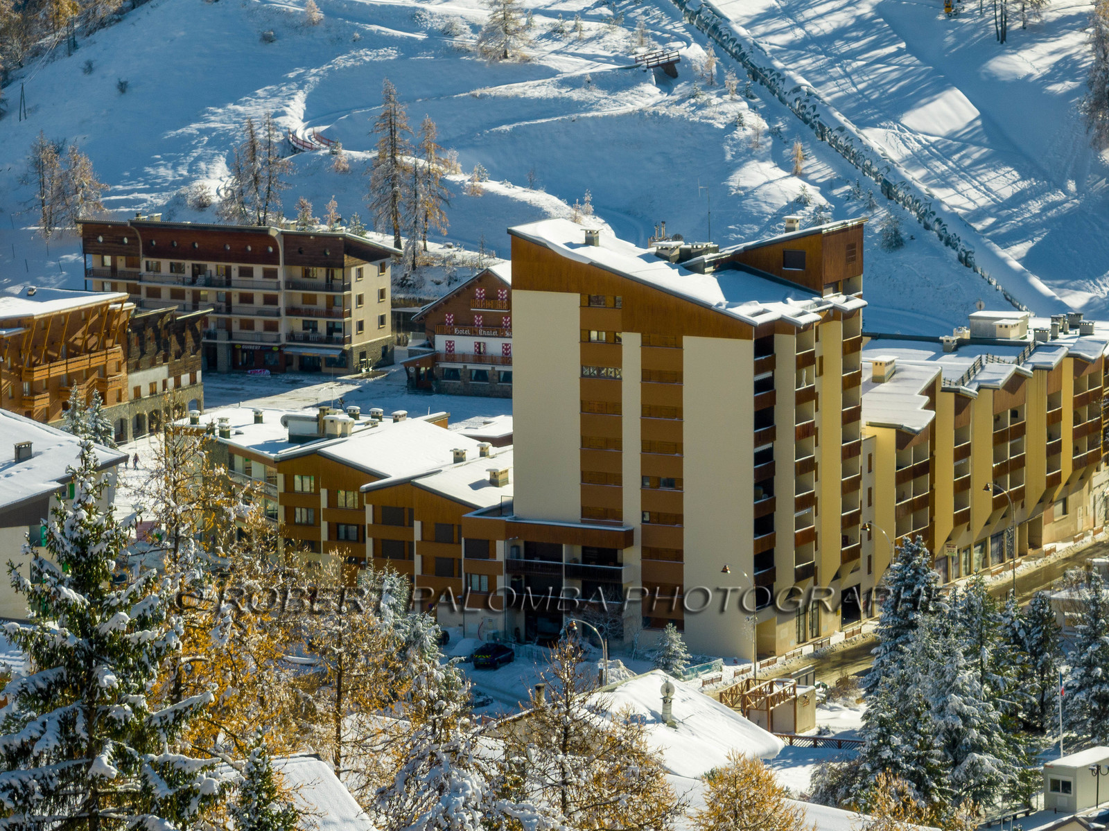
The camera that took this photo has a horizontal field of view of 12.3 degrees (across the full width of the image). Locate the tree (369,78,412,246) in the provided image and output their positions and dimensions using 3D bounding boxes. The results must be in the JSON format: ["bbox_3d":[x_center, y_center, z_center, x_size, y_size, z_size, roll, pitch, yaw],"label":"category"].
[{"bbox_3d":[-17.896,-27.387,562.000,4.800,18.700,4.800,0,8,0],"label":"tree"}]

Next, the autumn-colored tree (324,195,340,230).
[{"bbox_3d":[-24.930,-22.629,576.690,1.900,4.189,1.900,0,8,0],"label":"autumn-colored tree"}]

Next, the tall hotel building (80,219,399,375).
[{"bbox_3d":[-33.517,-13.229,546.635,32.500,15.000,12.300,4,9,25],"label":"tall hotel building"}]

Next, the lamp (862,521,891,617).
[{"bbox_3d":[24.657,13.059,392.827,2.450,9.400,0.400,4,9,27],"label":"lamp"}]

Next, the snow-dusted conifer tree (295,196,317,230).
[{"bbox_3d":[-27.489,-22.269,570.000,2.500,4.000,2.500,0,8,0],"label":"snow-dusted conifer tree"}]

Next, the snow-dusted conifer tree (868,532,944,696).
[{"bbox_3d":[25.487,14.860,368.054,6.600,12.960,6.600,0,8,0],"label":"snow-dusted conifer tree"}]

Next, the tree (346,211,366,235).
[{"bbox_3d":[-22.124,-21.336,575.777,2.200,3.016,2.200,0,8,0],"label":"tree"}]

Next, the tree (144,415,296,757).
[{"bbox_3d":[-19.878,10.665,301.485,8.800,20.750,8.800,0,8,0],"label":"tree"}]

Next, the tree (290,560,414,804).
[{"bbox_3d":[-12.913,16.504,318.872,7.600,15.450,7.600,0,8,0],"label":"tree"}]

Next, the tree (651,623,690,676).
[{"bbox_3d":[8.569,17.299,382.000,2.800,3.800,2.800,0,8,0],"label":"tree"}]

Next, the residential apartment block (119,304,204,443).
[{"bbox_3d":[-42.251,-4.714,502.212,12.000,12.400,15.500,4,9,26],"label":"residential apartment block"}]

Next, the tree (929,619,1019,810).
[{"bbox_3d":[26.216,18.559,322.000,5.500,11.600,5.500,0,8,0],"label":"tree"}]

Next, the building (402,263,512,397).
[{"bbox_3d":[-3.803,-9.059,514.322,17.200,13.000,14.000,3,9,25],"label":"building"}]

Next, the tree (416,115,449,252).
[{"bbox_3d":[-13.316,-25.309,562.000,3.700,14.800,3.700,0,8,0],"label":"tree"}]

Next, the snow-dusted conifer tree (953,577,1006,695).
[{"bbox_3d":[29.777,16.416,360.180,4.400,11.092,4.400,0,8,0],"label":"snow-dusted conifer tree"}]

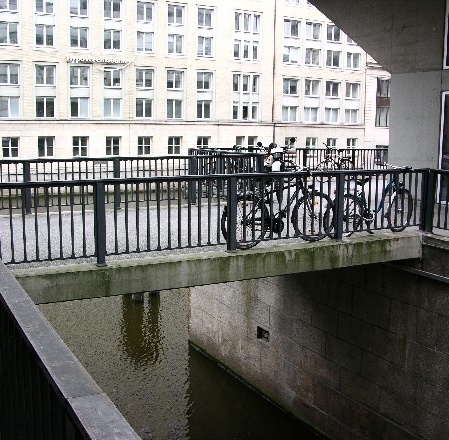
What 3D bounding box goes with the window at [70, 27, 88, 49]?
[{"bbox_3d":[-12.475,-15.594,50.704,1.560,1.820,0.200,-4,10,-24],"label":"window"}]

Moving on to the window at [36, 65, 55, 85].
[{"bbox_3d":[-15.780,-12.757,52.381,1.760,1.900,0.250,-4,9,-26],"label":"window"}]

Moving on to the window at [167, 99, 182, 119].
[{"bbox_3d":[-4.652,-10.374,55.211,1.450,1.800,0.200,-4,10,-24],"label":"window"}]

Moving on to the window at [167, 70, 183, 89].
[{"bbox_3d":[-4.760,-13.639,57.936,1.760,1.900,0.250,-4,9,-26],"label":"window"}]

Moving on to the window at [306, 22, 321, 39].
[{"bbox_3d":[8.942,-19.114,59.923,1.920,1.760,0.200,-4,10,-27],"label":"window"}]

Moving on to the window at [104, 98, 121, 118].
[{"bbox_3d":[-9.967,-9.923,52.808,1.600,1.780,0.200,-4,10,-24],"label":"window"}]

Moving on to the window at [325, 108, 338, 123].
[{"bbox_3d":[11.275,-11.011,62.528,1.600,1.520,0.200,-4,10,-24],"label":"window"}]

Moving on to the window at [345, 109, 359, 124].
[{"bbox_3d":[15.249,-12.352,71.164,2.050,1.810,0.200,-4,10,-28],"label":"window"}]

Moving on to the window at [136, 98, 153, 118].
[{"bbox_3d":[-7.639,-10.654,56.909,1.760,1.910,0.250,-4,9,-26],"label":"window"}]

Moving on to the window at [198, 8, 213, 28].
[{"bbox_3d":[-1.828,-19.856,58.530,1.760,1.910,0.250,-4,9,-26],"label":"window"}]

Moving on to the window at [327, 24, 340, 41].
[{"bbox_3d":[12.619,-21.563,68.387,2.050,2.090,0.200,-4,10,-28],"label":"window"}]

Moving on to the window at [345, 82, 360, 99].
[{"bbox_3d":[15.276,-15.408,70.738,2.050,1.980,0.200,-4,10,-28],"label":"window"}]

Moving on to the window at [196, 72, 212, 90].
[{"bbox_3d":[-2.091,-14.300,61.269,1.800,1.860,0.200,-4,10,-28],"label":"window"}]

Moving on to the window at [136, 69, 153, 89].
[{"bbox_3d":[-7.574,-13.410,56.517,1.760,1.900,0.250,-4,9,-26],"label":"window"}]

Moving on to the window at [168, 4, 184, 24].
[{"bbox_3d":[-4.357,-18.185,52.570,1.540,1.760,0.200,-4,10,-28],"label":"window"}]

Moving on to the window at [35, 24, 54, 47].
[{"bbox_3d":[-15.709,-16.082,51.927,1.760,2.010,0.250,-4,9,-26],"label":"window"}]

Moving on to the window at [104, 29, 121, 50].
[{"bbox_3d":[-10.274,-16.540,54.650,1.760,2.010,0.250,-4,9,-26],"label":"window"}]

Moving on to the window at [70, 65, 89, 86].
[{"bbox_3d":[-12.512,-12.468,51.203,1.660,1.840,0.200,-4,10,-24],"label":"window"}]

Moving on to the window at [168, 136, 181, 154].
[{"bbox_3d":[-4.584,-6.799,54.324,1.380,1.690,0.200,-4,10,-28],"label":"window"}]

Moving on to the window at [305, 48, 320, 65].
[{"bbox_3d":[8.911,-16.566,60.287,1.880,1.710,0.200,-4,10,-27],"label":"window"}]

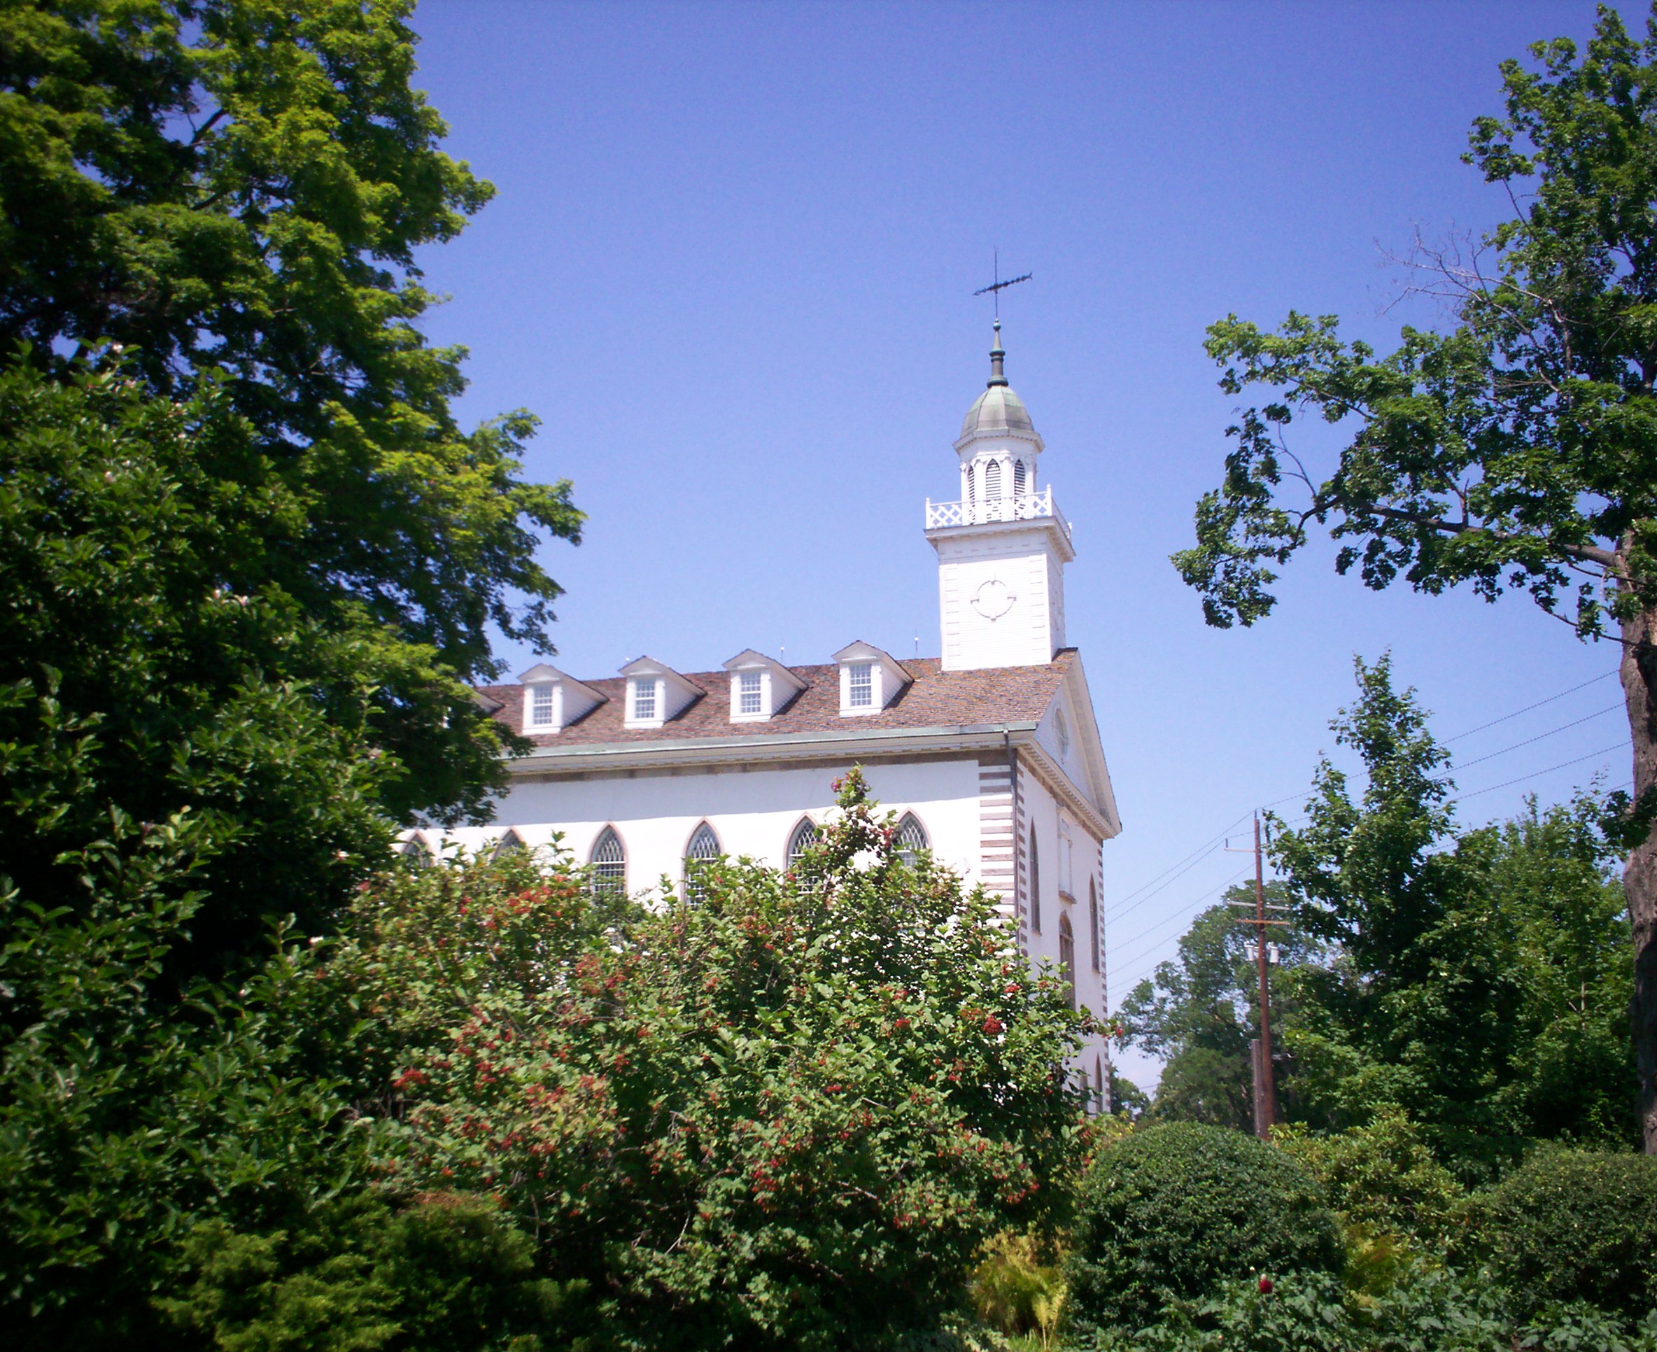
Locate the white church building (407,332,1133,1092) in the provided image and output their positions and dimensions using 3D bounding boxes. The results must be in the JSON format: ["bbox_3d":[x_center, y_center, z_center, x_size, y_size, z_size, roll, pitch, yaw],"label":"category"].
[{"bbox_3d":[-3.083,2.714,70.975,25.480,32.350,19.180,-4,-15,16],"label":"white church building"}]

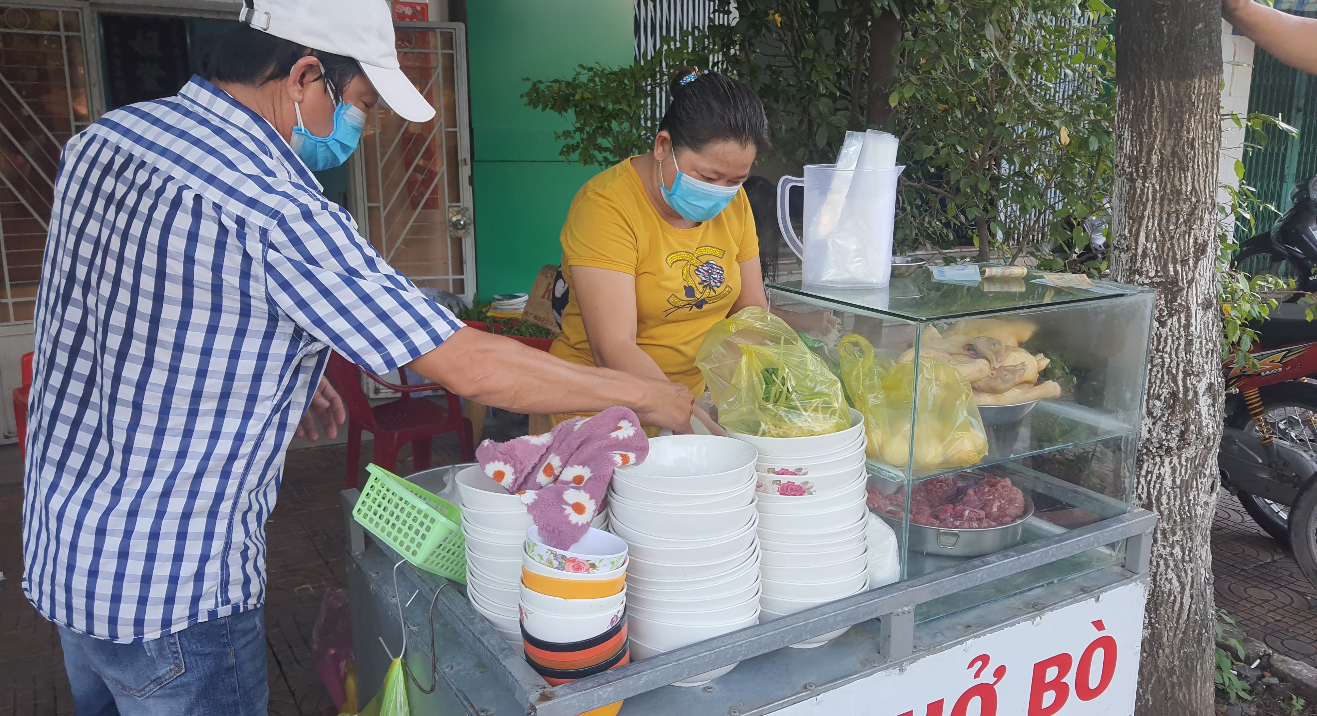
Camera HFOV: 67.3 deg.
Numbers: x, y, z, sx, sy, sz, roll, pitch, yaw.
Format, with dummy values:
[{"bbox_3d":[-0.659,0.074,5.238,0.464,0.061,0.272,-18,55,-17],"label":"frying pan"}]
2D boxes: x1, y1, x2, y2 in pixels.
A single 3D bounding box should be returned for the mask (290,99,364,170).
[{"bbox_3d":[-0.413,-0.275,1.210,0.085,0.100,0.130,30,1,-21],"label":"mask"}]

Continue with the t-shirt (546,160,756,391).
[{"bbox_3d":[-0.004,-0.112,1.700,0.390,0.530,0.270,-5,23,-24],"label":"t-shirt"}]

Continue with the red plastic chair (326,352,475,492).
[{"bbox_3d":[-1.041,0.261,3.910,0.540,0.780,0.540,-6,13,-26],"label":"red plastic chair"}]

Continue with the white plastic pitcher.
[{"bbox_3d":[0.267,-0.192,1.449,0.188,0.170,0.135,2,12,8],"label":"white plastic pitcher"}]

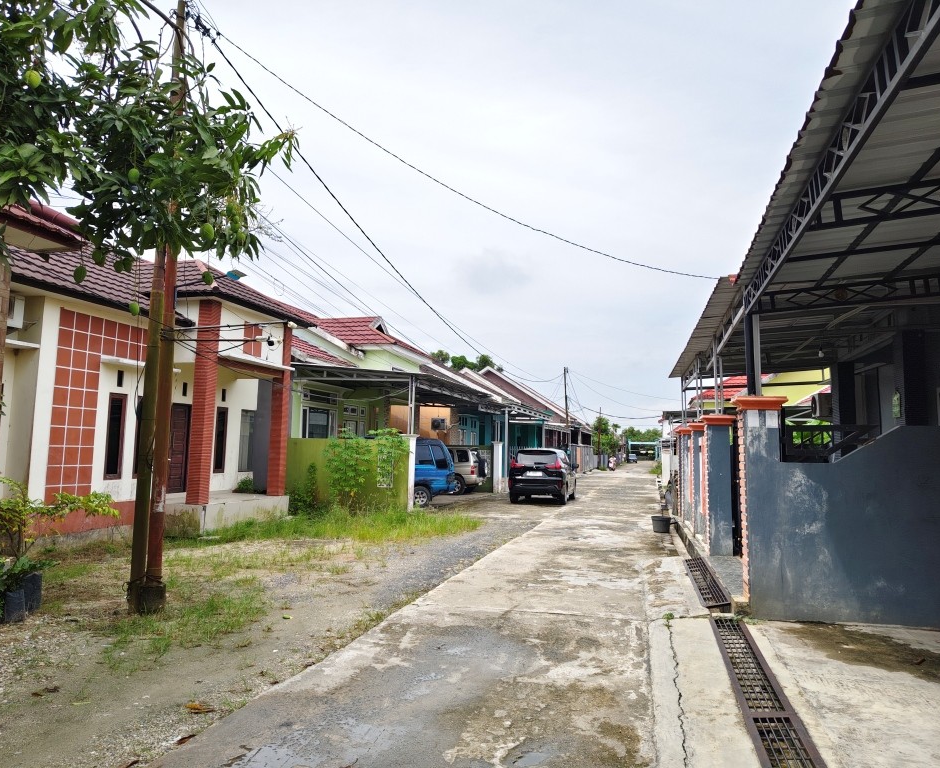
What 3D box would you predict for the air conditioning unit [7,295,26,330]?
[{"bbox_3d":[-7.373,-1.166,10.552,0.280,0.540,0.760,-1,-6,17],"label":"air conditioning unit"}]

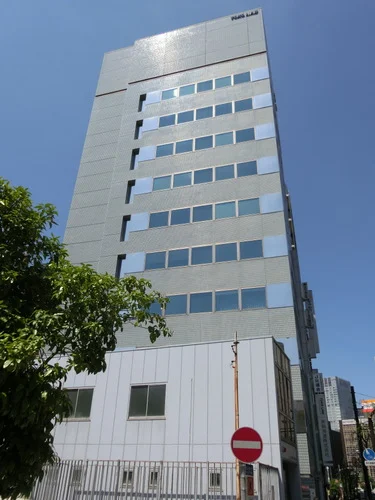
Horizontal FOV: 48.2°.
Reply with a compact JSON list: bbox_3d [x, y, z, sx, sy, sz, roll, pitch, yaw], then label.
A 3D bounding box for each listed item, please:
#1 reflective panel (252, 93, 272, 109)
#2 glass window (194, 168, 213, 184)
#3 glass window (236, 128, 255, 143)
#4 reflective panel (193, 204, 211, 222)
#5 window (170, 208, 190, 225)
[{"bbox_3d":[5.995,-11.819,33.344,1.462,1.528,0.120,-7,-32,15],"label":"reflective panel"},{"bbox_3d":[1.244,-5.781,32.728,1.494,1.368,0.100,-7,-33,14],"label":"glass window"},{"bbox_3d":[4.367,-8.672,31.719,1.382,1.275,0.150,-7,-32,15],"label":"glass window"},{"bbox_3d":[1.060,-2.535,29.055,1.382,1.275,0.150,-7,-32,15],"label":"reflective panel"},{"bbox_3d":[-0.504,-2.474,30.753,1.517,1.351,0.100,-7,-32,15],"label":"window"}]

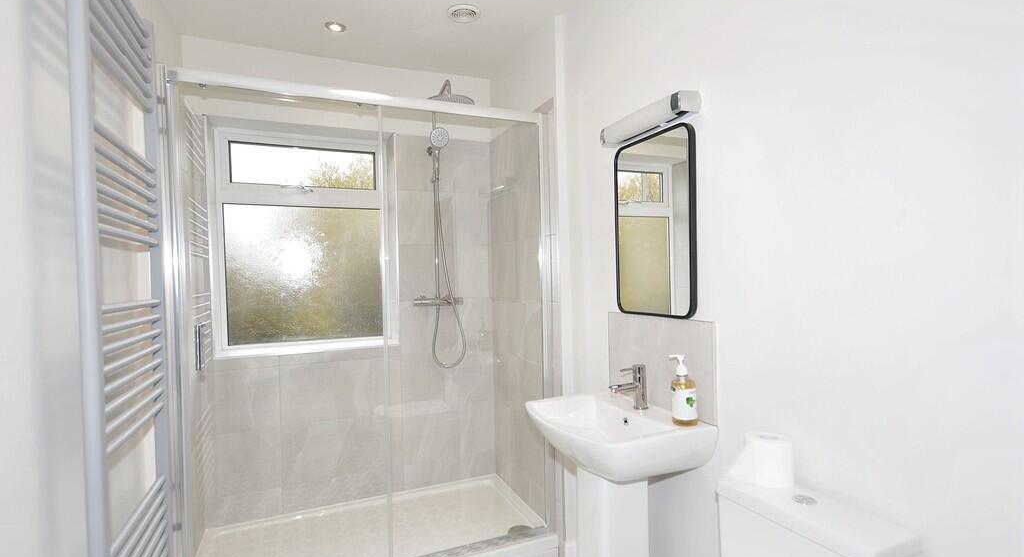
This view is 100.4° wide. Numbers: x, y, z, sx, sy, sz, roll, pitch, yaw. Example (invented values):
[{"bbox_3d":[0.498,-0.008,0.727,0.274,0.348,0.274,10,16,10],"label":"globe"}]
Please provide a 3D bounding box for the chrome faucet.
[{"bbox_3d":[0.384,0.362,1.400,0.145,0.143,0.046,-2,1,-25],"label":"chrome faucet"}]

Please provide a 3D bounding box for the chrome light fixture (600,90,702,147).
[{"bbox_3d":[0.427,-0.495,1.362,0.088,0.064,0.360,-2,1,-25],"label":"chrome light fixture"}]

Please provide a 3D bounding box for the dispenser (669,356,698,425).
[{"bbox_3d":[0.496,0.322,1.241,0.083,0.200,0.071,-2,1,-15],"label":"dispenser"}]

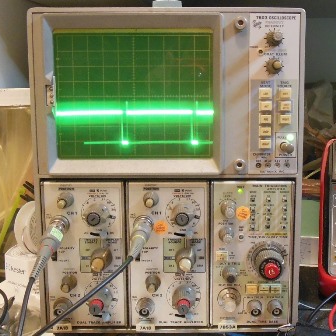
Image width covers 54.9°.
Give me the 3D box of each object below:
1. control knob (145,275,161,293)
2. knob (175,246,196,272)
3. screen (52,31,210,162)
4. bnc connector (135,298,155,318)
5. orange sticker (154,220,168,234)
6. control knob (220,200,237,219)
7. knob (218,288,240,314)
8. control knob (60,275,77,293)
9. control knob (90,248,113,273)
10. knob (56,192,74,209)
[{"bbox_3d":[-0.012,0.098,0.268,0.013,0.013,0.014,0,4,0],"label":"control knob"},{"bbox_3d":[0.015,0.077,0.267,0.018,0.018,0.015,0,6,1],"label":"knob"},{"bbox_3d":[-0.027,-0.060,0.265,0.129,0.105,0.012,0,4,0],"label":"screen"},{"bbox_3d":[-0.020,0.121,0.274,0.016,0.016,0.011,0,6,1],"label":"bnc connector"},{"bbox_3d":[-0.006,0.050,0.271,0.012,0.012,0.001,0,4,0],"label":"orange sticker"},{"bbox_3d":[0.051,0.035,0.263,0.013,0.013,0.013,0,6,1],"label":"control knob"},{"bbox_3d":[0.052,0.113,0.269,0.020,0.020,0.015,0,4,0],"label":"knob"},{"bbox_3d":[-0.084,0.100,0.272,0.013,0.013,0.013,0,6,1],"label":"control knob"},{"bbox_3d":[-0.056,0.078,0.268,0.018,0.018,0.015,0,6,1],"label":"control knob"},{"bbox_3d":[-0.085,0.028,0.265,0.013,0.013,0.013,0,6,1],"label":"knob"}]

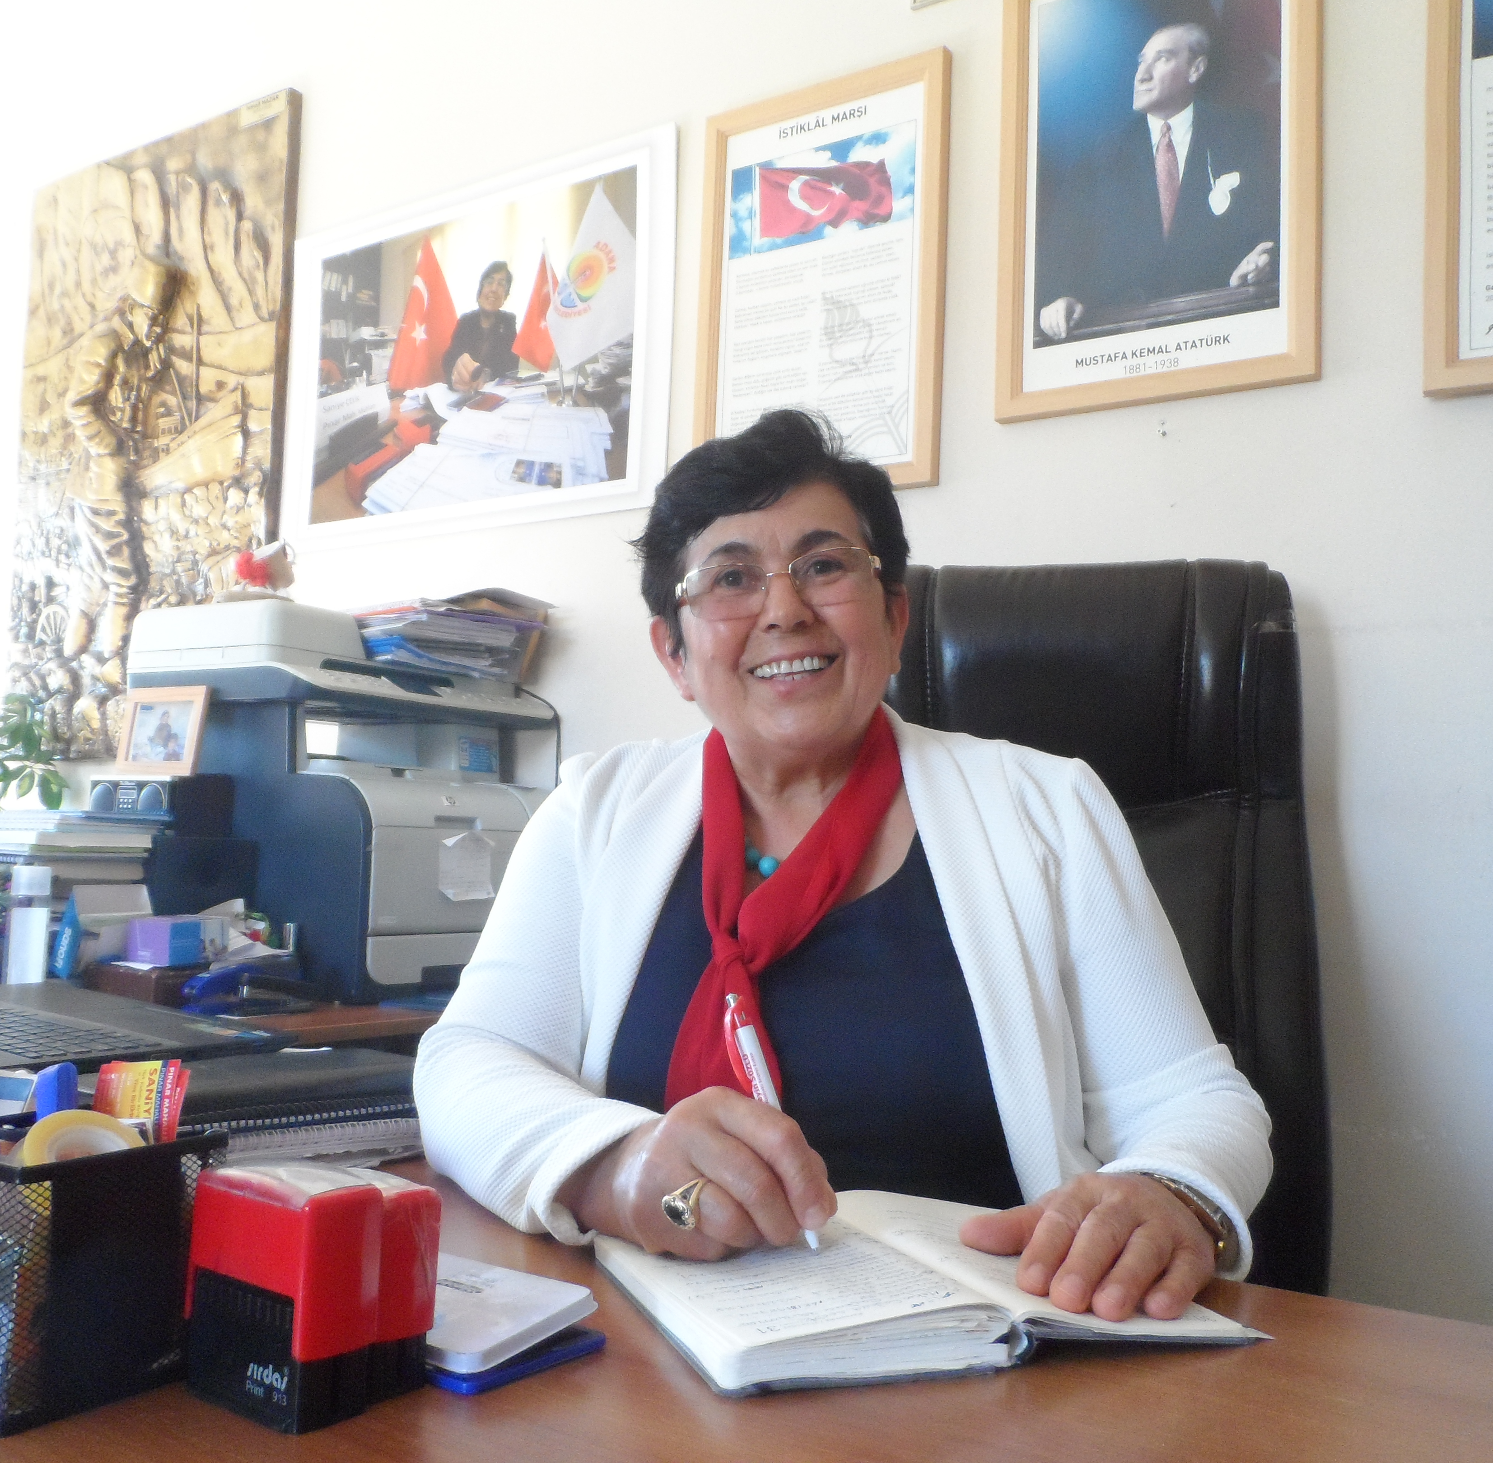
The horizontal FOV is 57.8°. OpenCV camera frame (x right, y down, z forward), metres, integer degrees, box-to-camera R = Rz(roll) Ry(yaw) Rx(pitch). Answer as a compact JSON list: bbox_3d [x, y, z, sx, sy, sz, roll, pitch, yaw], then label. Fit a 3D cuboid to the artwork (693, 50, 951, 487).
[{"bbox_3d":[0.104,-0.631,1.950,0.406,0.605,0.022,0,-4,33],"label":"artwork"}]

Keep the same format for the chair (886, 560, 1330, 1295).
[{"bbox_3d":[0.154,0.455,1.127,0.650,1.260,0.710,0,-4,27],"label":"chair"}]

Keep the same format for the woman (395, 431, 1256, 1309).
[{"bbox_3d":[0.070,0.425,0.918,0.570,1.290,0.620,1,-3,21],"label":"woman"}]

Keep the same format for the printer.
[{"bbox_3d":[-0.570,0.102,2.044,0.510,0.520,0.445,0,-4,33],"label":"printer"}]

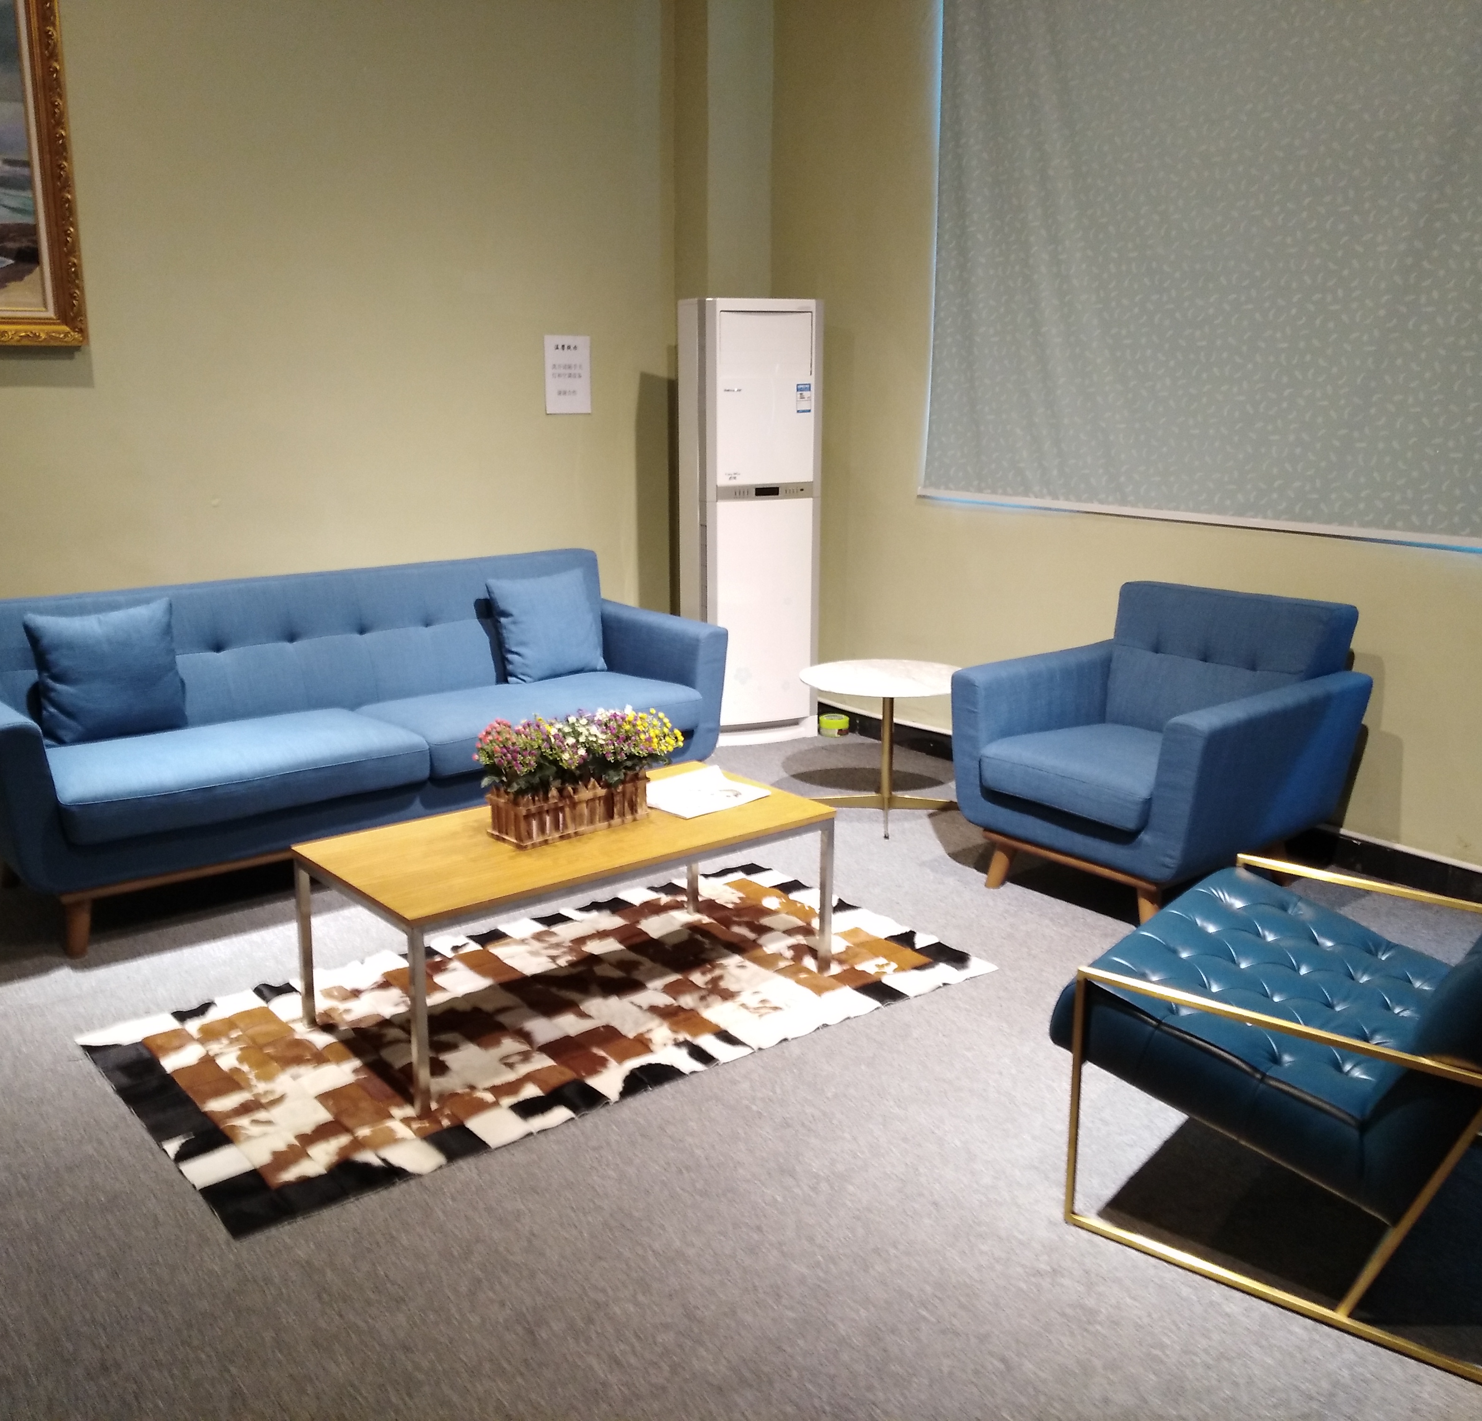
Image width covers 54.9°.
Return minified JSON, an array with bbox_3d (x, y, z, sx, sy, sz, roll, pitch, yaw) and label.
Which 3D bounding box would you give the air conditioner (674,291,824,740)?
[{"bbox_3d":[0.034,-0.766,5.895,0.481,1.773,0.339,-6,14,-25],"label":"air conditioner"}]

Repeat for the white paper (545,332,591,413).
[{"bbox_3d":[-0.707,-1.373,5.832,0.212,0.300,0.010,-10,16,-38],"label":"white paper"}]

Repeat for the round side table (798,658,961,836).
[{"bbox_3d":[0.516,0.116,4.947,0.629,0.478,0.629,0,13,0],"label":"round side table"}]

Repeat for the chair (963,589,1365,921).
[{"bbox_3d":[1.201,0.112,4.186,0.826,0.829,0.870,-10,16,-38],"label":"chair"}]

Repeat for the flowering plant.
[{"bbox_3d":[-0.376,0.103,3.385,0.486,0.170,0.239,-12,17,-42],"label":"flowering plant"}]

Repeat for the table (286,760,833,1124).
[{"bbox_3d":[-0.390,0.489,3.402,1.146,0.432,0.558,-10,17,-39],"label":"table"}]

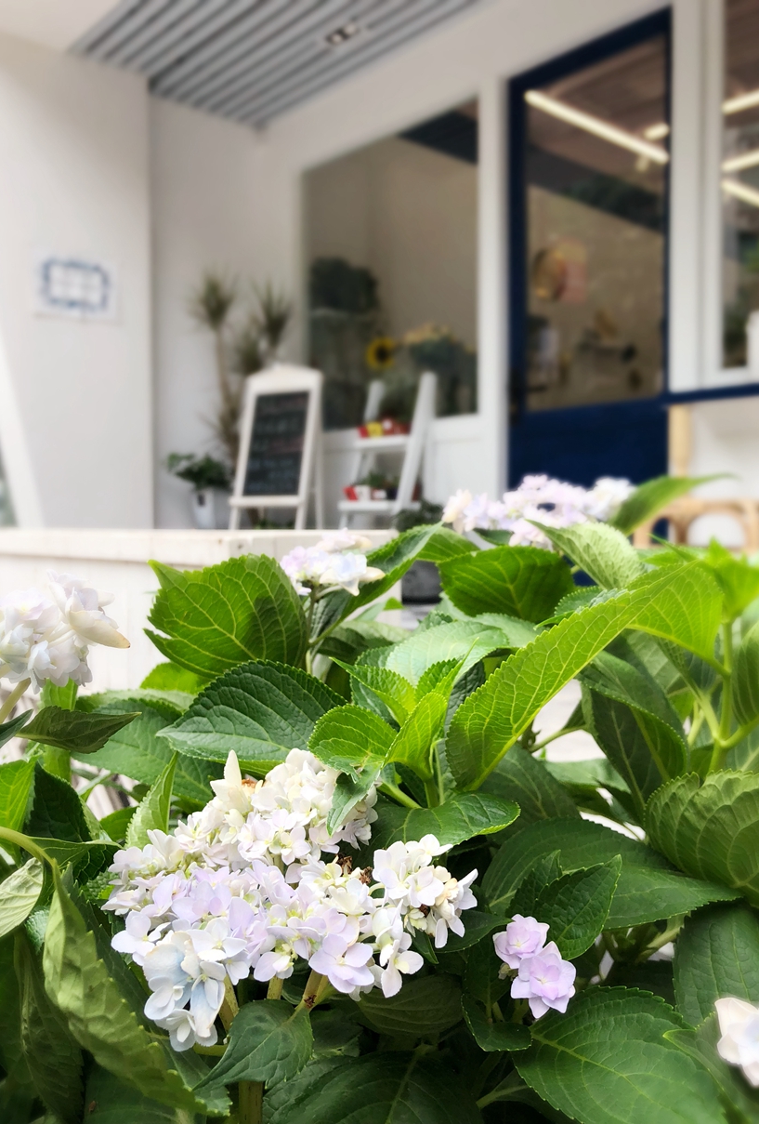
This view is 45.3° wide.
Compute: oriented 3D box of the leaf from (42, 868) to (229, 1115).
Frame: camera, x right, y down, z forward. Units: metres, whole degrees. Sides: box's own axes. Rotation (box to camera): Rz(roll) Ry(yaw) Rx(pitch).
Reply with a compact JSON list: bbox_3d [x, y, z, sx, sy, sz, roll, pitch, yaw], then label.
[{"bbox_3d":[-0.113,0.198,0.420,0.045,0.135,0.050,-32,0,12],"label":"leaf"}]

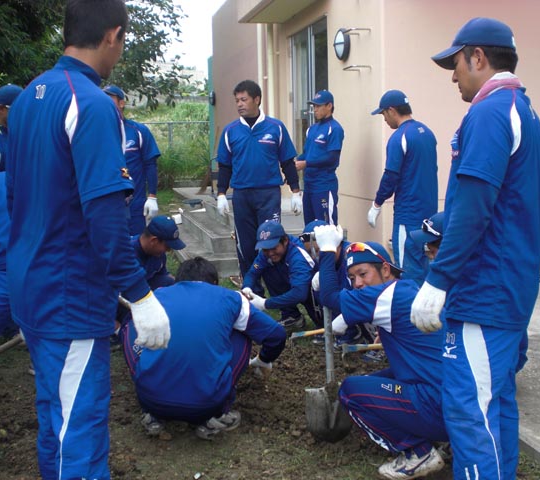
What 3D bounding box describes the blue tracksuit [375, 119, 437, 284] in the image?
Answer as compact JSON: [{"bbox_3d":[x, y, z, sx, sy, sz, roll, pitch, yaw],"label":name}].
[{"bbox_3d":[0.936,-0.100,4.783,0.320,1.400,0.460,5,10,36],"label":"blue tracksuit"}]

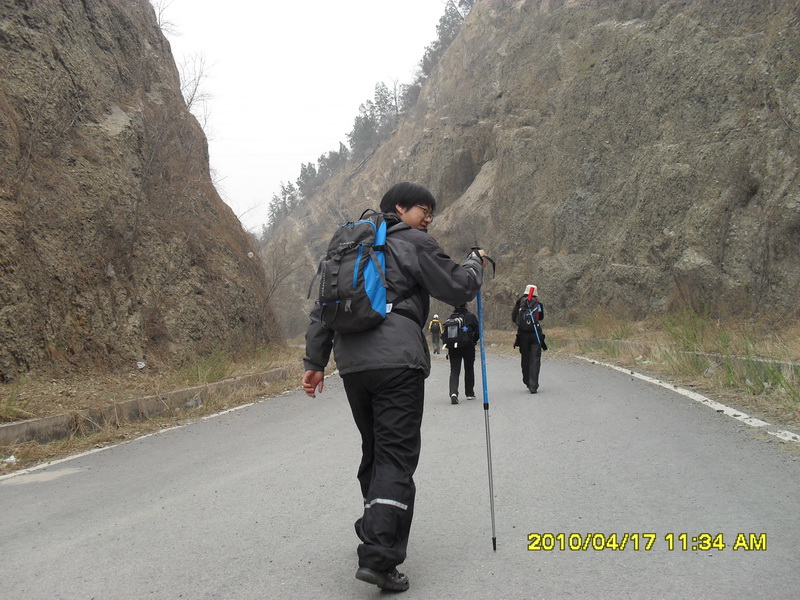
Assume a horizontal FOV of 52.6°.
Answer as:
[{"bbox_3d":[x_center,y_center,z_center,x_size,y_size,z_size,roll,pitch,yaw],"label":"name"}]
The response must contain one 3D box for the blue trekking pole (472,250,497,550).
[{"bbox_3d":[0.382,0.445,3.525,0.080,1.349,0.070,-1,7,20],"label":"blue trekking pole"}]

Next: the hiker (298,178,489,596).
[{"bbox_3d":[-0.030,0.330,3.500,0.720,1.680,0.700,-1,-2,27],"label":"hiker"}]

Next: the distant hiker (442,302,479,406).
[{"bbox_3d":[0.835,0.610,11.300,0.540,1.620,0.580,0,-2,13],"label":"distant hiker"}]

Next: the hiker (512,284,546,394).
[{"bbox_3d":[2.020,0.615,12.650,0.540,1.710,0.520,0,-2,8],"label":"hiker"}]

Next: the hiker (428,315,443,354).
[{"bbox_3d":[1.440,1.410,33.200,0.560,1.640,0.500,0,-2,5],"label":"hiker"}]

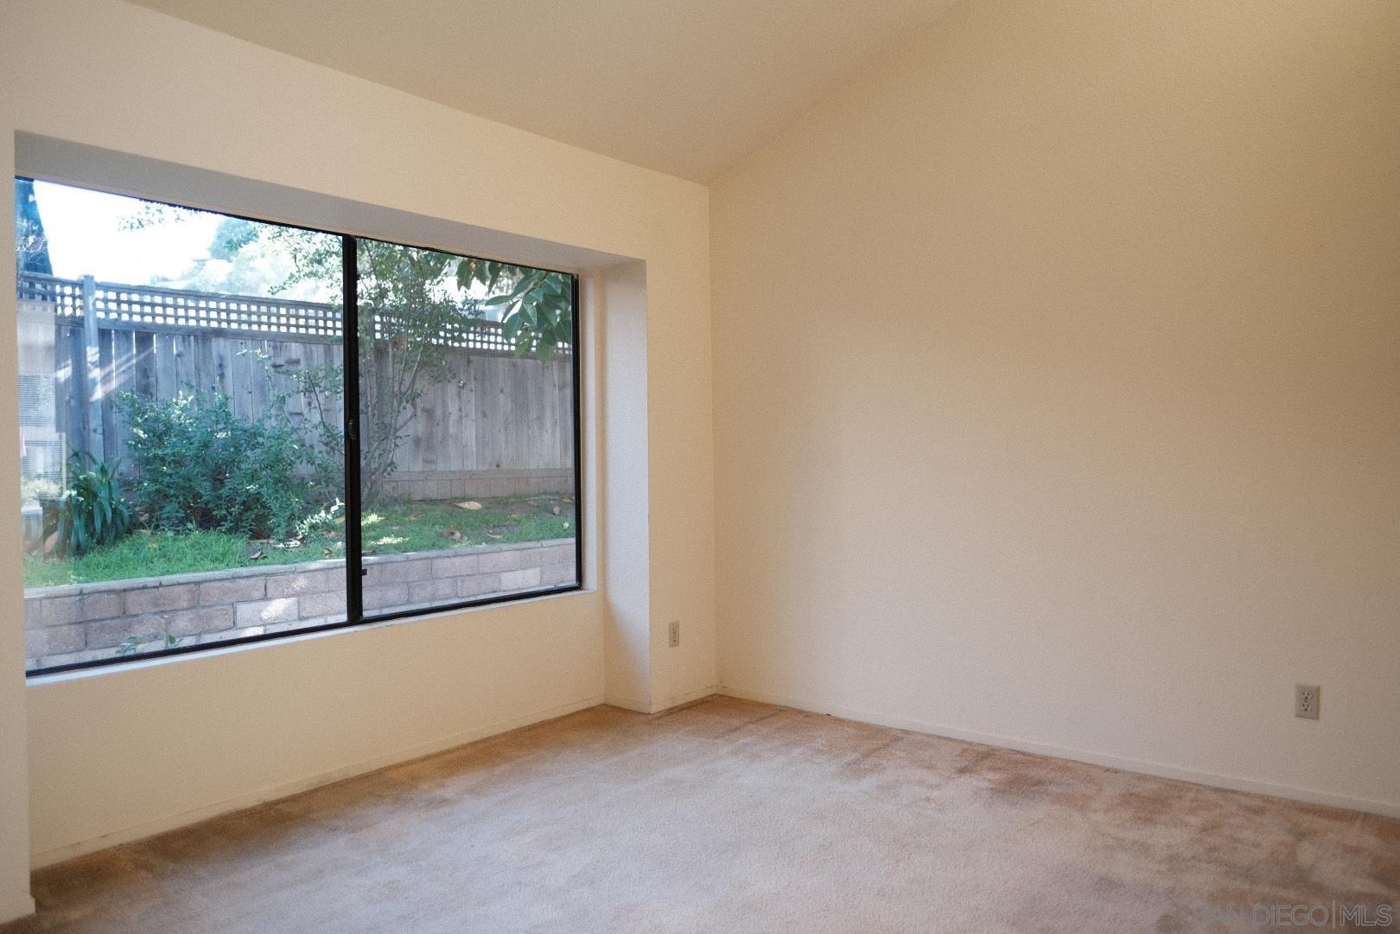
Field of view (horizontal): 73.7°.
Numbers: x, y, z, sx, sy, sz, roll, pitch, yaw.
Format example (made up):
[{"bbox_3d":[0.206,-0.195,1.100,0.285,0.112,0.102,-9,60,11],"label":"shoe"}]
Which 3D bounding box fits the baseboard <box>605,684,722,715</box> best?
[{"bbox_3d":[-0.187,1.100,4.514,0.317,0.051,0.468,-1,1,40],"label":"baseboard"}]

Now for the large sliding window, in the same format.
[{"bbox_3d":[-1.346,-0.144,3.621,0.070,1.515,2.292,-1,1,40],"label":"large sliding window"}]

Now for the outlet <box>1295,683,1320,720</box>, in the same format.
[{"bbox_3d":[1.972,0.765,3.028,0.070,0.114,0.009,-1,1,40],"label":"outlet"}]

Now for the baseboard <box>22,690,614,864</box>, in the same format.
[{"bbox_3d":[-1.220,1.125,3.548,0.014,0.051,2.349,-1,1,40],"label":"baseboard"}]

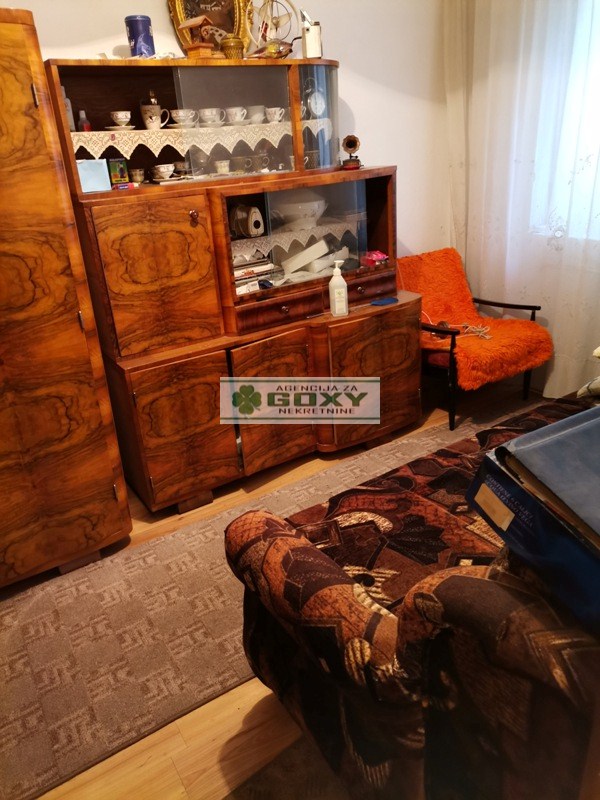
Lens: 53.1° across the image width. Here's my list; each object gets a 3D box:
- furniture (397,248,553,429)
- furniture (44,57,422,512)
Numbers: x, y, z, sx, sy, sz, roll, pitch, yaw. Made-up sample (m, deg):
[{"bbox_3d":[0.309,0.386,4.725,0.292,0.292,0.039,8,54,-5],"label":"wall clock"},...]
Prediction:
[{"bbox_3d":[0.872,-0.370,3.314,0.656,0.816,0.723,-17,25,-28],"label":"furniture"},{"bbox_3d":[-0.141,-0.509,2.665,1.477,1.753,0.551,-18,27,-29],"label":"furniture"}]

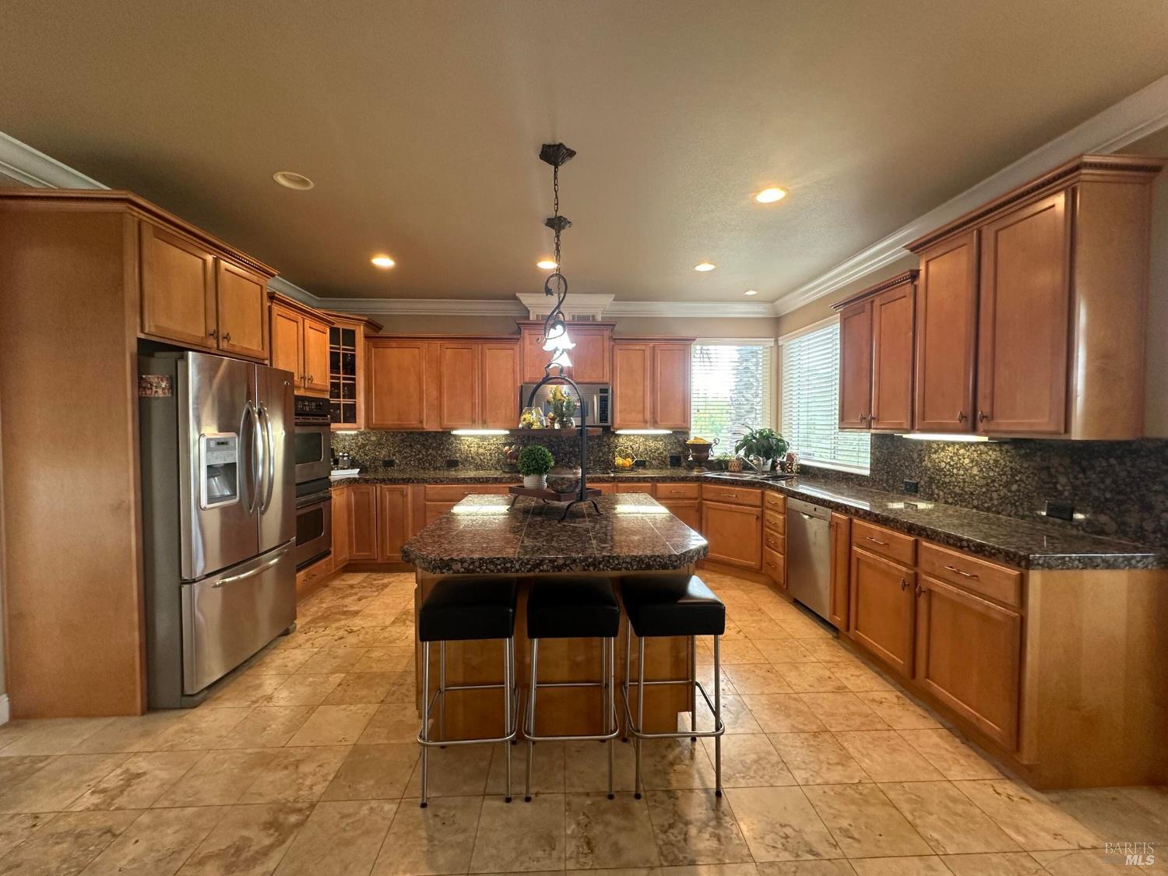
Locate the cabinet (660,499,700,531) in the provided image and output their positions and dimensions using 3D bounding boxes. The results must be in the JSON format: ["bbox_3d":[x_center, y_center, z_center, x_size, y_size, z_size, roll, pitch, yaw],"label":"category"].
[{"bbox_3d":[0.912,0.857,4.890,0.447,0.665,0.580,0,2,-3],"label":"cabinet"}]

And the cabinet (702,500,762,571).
[{"bbox_3d":[1.480,0.867,4.411,0.570,0.540,0.500,1,2,42],"label":"cabinet"}]

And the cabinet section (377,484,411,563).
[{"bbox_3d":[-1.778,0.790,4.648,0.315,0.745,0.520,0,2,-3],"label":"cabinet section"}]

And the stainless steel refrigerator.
[{"bbox_3d":[-2.328,0.449,2.780,0.830,1.765,0.920,0,1,-2],"label":"stainless steel refrigerator"}]

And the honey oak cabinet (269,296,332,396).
[{"bbox_3d":[-2.495,-0.670,3.692,0.640,0.660,0.840,0,2,-3],"label":"honey oak cabinet"}]

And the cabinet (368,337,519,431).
[{"bbox_3d":[-1.406,-0.537,4.844,1.501,0.906,0.380,0,2,-3],"label":"cabinet"}]

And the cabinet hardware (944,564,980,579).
[{"bbox_3d":[1.655,0.591,2.083,0.032,0.020,0.155,0,2,-3],"label":"cabinet hardware"}]

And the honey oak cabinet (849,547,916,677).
[{"bbox_3d":[1.914,0.944,2.624,0.570,0.575,0.540,0,1,-2],"label":"honey oak cabinet"}]

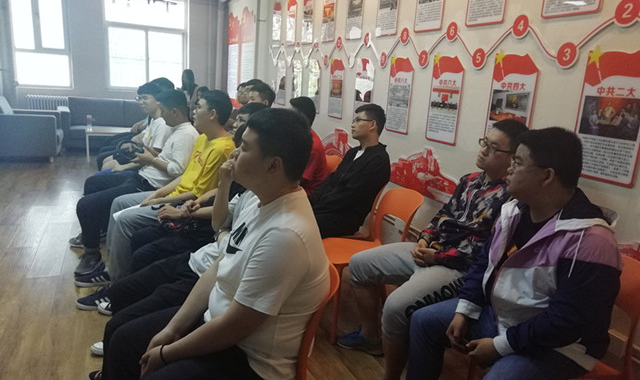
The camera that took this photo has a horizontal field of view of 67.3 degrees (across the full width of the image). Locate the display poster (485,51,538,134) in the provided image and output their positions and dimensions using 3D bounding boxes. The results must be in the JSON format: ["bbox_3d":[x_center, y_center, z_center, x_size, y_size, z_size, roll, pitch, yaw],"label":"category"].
[{"bbox_3d":[1.028,-0.467,2.614,0.020,0.571,0.316,-2,14,-22],"label":"display poster"}]

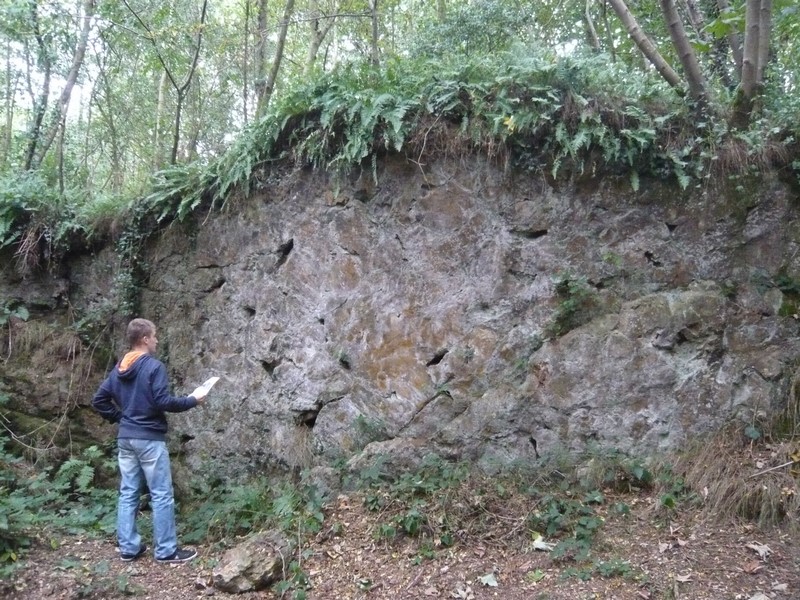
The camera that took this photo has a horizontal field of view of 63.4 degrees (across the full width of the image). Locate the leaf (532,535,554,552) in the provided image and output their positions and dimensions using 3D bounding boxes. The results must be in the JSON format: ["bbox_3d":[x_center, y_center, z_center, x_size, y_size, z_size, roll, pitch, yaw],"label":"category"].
[{"bbox_3d":[1.060,1.802,4.780,0.160,0.060,0.150,-1,-3,12],"label":"leaf"}]

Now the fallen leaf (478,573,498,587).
[{"bbox_3d":[0.572,1.805,4.180,0.130,0.040,0.120,0,-3,0],"label":"fallen leaf"}]

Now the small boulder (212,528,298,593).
[{"bbox_3d":[-0.944,1.697,4.200,0.500,0.330,0.360,1,-3,-13],"label":"small boulder"}]

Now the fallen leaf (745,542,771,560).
[{"bbox_3d":[2.572,1.799,4.630,0.180,0.060,0.160,-2,-3,28],"label":"fallen leaf"}]

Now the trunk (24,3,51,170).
[{"bbox_3d":[-5.210,-3.068,9.300,0.360,2.500,0.300,2,-3,-28],"label":"trunk"}]

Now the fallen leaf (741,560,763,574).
[{"bbox_3d":[2.374,1.806,4.370,0.145,0.045,0.130,-2,-3,28],"label":"fallen leaf"}]

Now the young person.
[{"bbox_3d":[-1.831,0.990,4.730,0.600,1.730,0.520,-2,-3,30],"label":"young person"}]

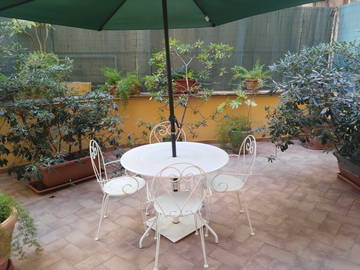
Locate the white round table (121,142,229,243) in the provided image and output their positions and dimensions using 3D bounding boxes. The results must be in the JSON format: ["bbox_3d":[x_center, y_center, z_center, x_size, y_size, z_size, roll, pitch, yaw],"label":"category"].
[{"bbox_3d":[-0.041,0.546,2.771,0.985,0.730,0.985,-1,14,0],"label":"white round table"}]

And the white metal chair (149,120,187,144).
[{"bbox_3d":[-0.107,0.342,3.247,0.510,0.890,0.540,-2,14,-3],"label":"white metal chair"}]

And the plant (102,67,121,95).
[{"bbox_3d":[-1.273,-1.001,5.414,0.334,0.531,0.380,-1,14,0],"label":"plant"}]

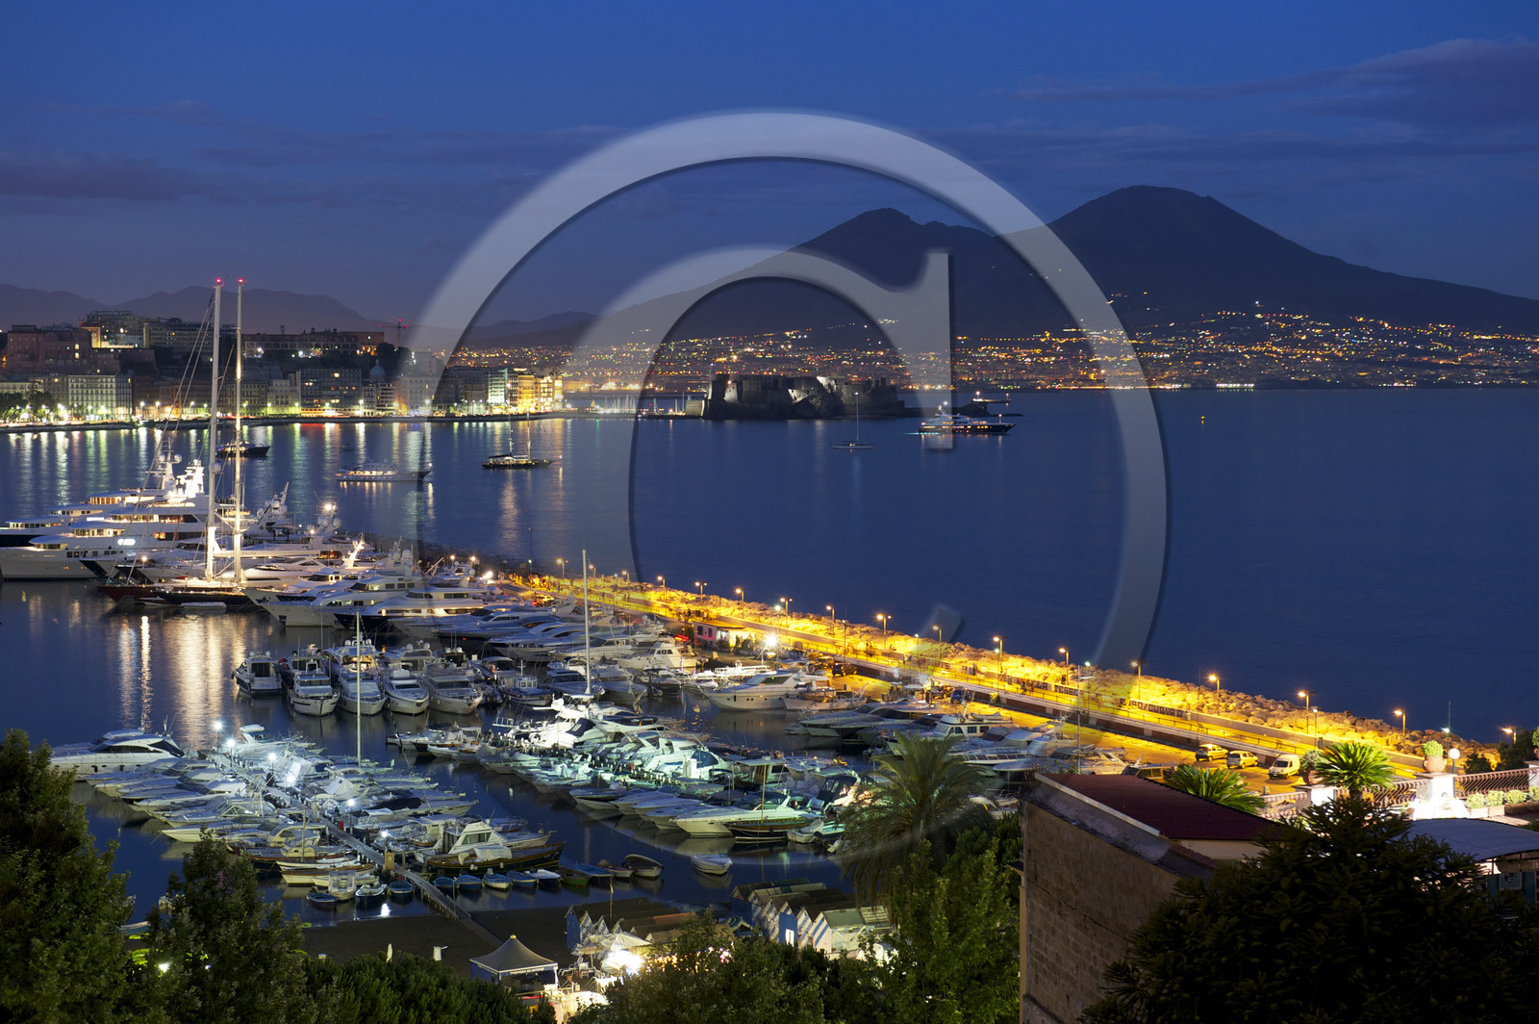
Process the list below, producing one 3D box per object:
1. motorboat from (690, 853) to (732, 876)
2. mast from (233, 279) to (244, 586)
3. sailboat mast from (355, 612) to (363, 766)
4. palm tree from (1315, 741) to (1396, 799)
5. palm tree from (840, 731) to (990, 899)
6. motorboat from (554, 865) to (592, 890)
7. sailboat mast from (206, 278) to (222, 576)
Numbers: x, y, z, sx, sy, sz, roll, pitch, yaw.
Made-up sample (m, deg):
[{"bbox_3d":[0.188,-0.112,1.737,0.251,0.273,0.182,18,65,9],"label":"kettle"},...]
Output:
[{"bbox_3d":[-4.950,29.580,222.610,2.000,1.100,5.000,-1,3,-20],"label":"motorboat"},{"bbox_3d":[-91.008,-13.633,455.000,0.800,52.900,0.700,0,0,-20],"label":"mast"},{"bbox_3d":[-40.305,17.351,260.000,0.220,15.110,0.220,-1,0,15],"label":"sailboat mast"},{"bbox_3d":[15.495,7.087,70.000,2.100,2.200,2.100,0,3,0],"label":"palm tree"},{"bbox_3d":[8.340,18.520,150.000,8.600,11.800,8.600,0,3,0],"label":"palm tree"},{"bbox_3d":[-15.268,28.604,207.409,1.700,1.000,4.800,-2,3,-33],"label":"motorboat"},{"bbox_3d":[-97.495,-14.461,465.000,0.850,53.000,0.700,1,0,-20],"label":"sailboat mast"}]

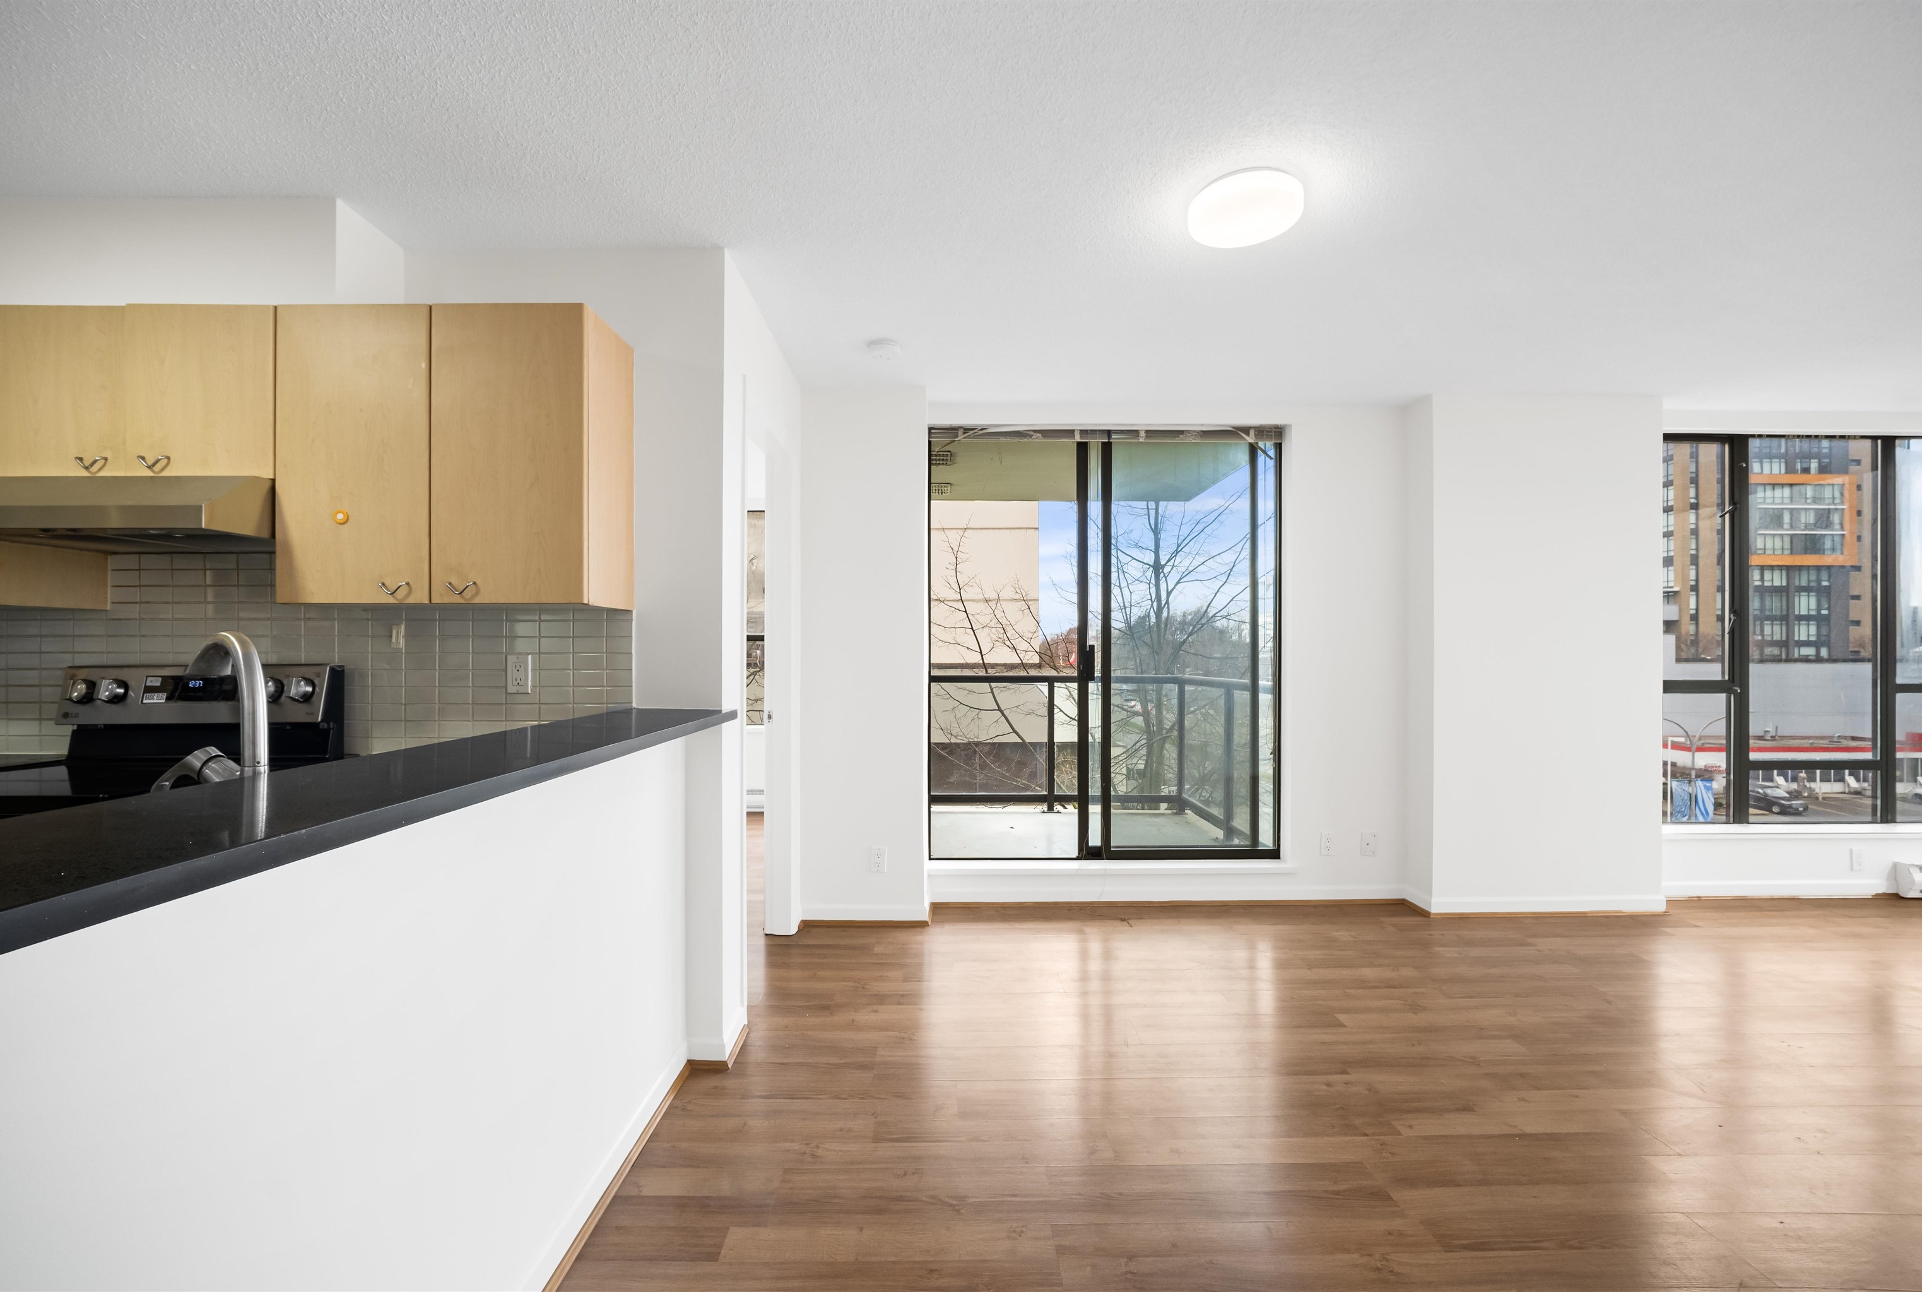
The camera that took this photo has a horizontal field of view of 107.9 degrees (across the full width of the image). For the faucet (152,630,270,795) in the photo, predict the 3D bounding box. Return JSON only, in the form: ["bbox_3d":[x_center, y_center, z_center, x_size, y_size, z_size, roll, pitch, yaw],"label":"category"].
[{"bbox_3d":[-1.200,0.155,1.110,0.235,0.360,0.135,0,0,30],"label":"faucet"}]

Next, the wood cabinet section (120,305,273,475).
[{"bbox_3d":[-1.983,-0.662,1.958,0.398,0.446,0.280,0,-1,-1],"label":"wood cabinet section"}]

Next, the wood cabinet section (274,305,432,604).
[{"bbox_3d":[-1.583,-0.497,1.961,0.400,0.781,0.280,0,-1,-1],"label":"wood cabinet section"}]

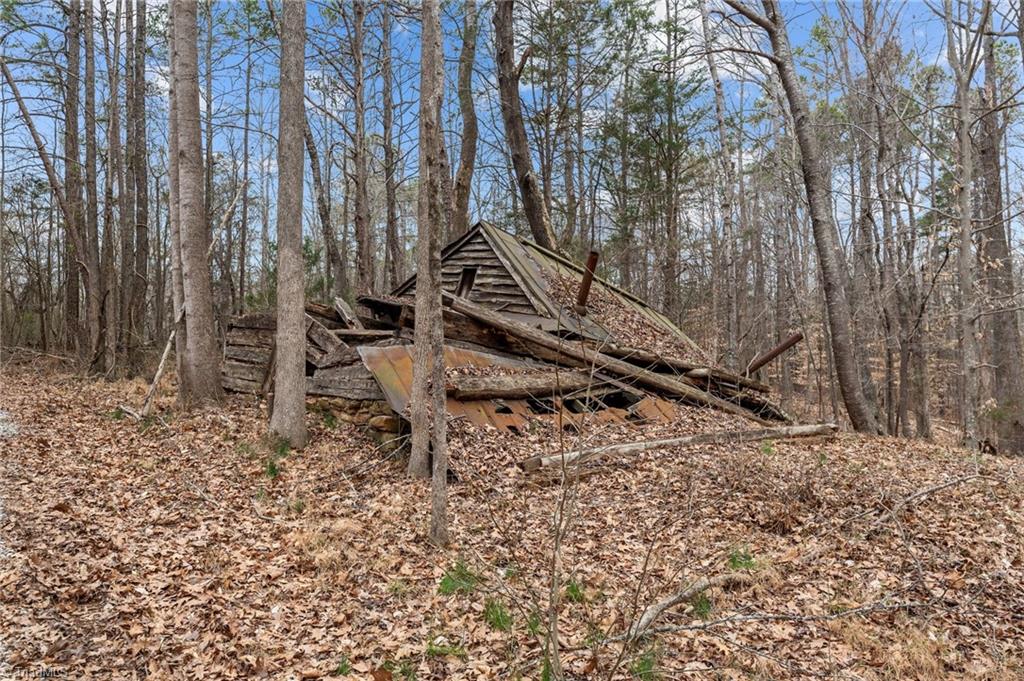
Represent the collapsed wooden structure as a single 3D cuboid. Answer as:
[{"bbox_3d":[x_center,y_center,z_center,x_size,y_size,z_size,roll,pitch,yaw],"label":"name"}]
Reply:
[{"bbox_3d":[-0.150,-0.450,11.800,9.300,3.300,5.600,0,0,13],"label":"collapsed wooden structure"}]

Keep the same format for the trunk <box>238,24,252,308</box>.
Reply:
[{"bbox_3d":[-7.800,-4.300,20.000,0.200,10.400,0.200,2,0,0],"label":"trunk"}]

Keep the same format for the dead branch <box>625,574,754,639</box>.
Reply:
[{"bbox_3d":[1.030,1.410,3.830,1.120,0.130,0.200,0,0,-41],"label":"dead branch"}]

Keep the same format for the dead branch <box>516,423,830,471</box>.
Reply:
[{"bbox_3d":[2.380,1.290,8.600,5.000,0.220,0.260,0,0,-25],"label":"dead branch"}]

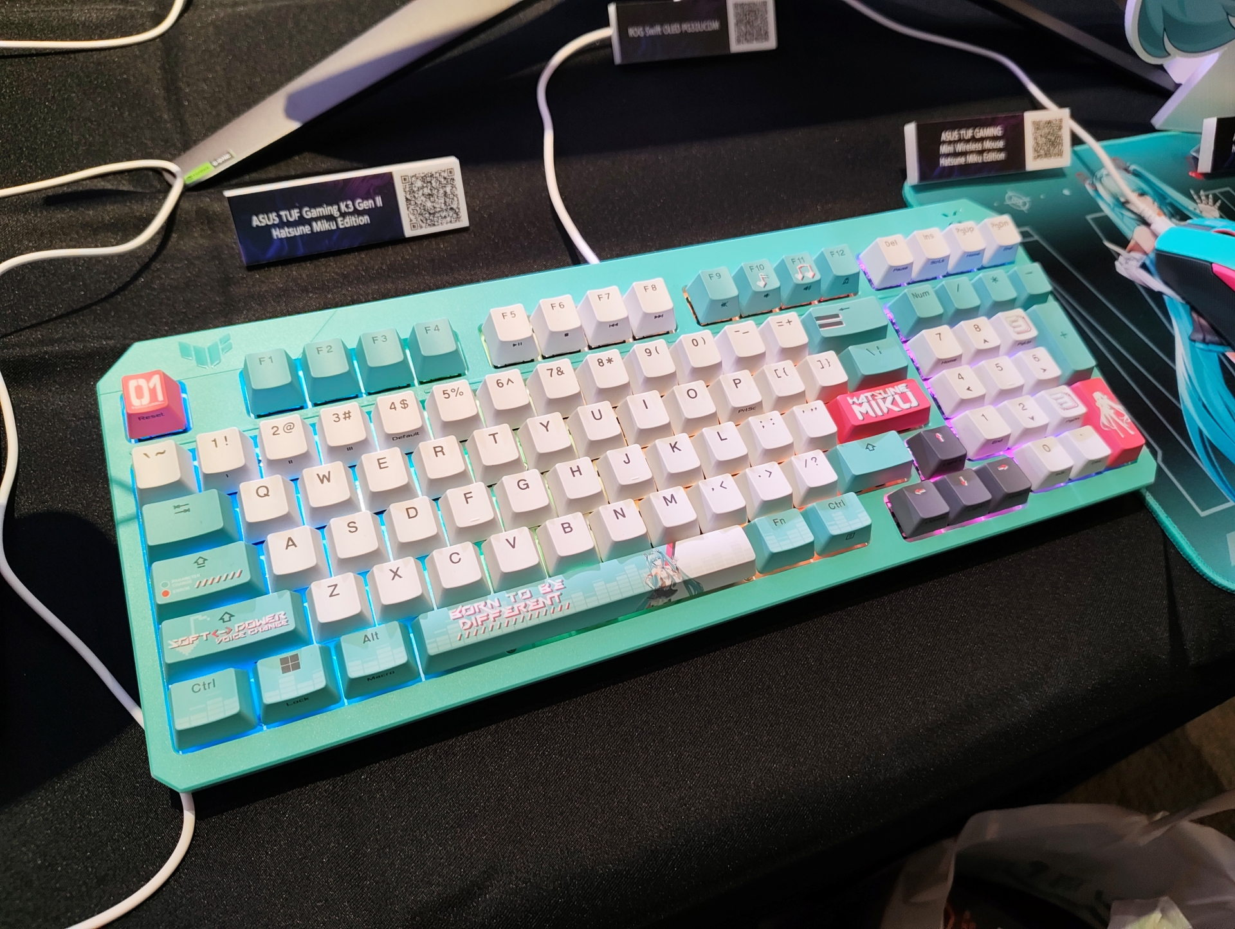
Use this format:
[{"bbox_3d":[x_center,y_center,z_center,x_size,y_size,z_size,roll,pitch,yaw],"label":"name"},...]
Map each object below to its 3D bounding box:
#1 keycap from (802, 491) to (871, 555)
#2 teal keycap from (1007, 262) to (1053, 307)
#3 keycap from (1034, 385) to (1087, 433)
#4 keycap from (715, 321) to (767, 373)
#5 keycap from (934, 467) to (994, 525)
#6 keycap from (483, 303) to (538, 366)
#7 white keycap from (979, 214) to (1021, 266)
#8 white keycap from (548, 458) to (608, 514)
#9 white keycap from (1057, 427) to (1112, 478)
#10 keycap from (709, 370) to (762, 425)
[{"bbox_3d":[0.081,0.021,0.311,0.023,0.010,0.018,-14,68,-17],"label":"keycap"},{"bbox_3d":[0.180,-0.078,0.377,0.018,0.012,0.018,-14,68,-17],"label":"teal keycap"},{"bbox_3d":[0.182,-0.022,0.352,0.018,0.010,0.018,-14,68,-17],"label":"keycap"},{"bbox_3d":[0.049,-0.045,0.336,0.018,0.013,0.018,-14,67,-17],"label":"keycap"},{"bbox_3d":[0.132,0.011,0.326,0.018,0.009,0.018,-14,69,-17],"label":"keycap"},{"bbox_3d":[-0.039,-0.049,0.320,0.018,0.012,0.018,-14,68,-17],"label":"keycap"},{"bbox_3d":[0.171,-0.101,0.386,0.018,0.013,0.018,-14,68,-17],"label":"white keycap"},{"bbox_3d":[-0.014,0.007,0.299,0.018,0.009,0.018,-14,68,-17],"label":"white keycap"},{"bbox_3d":[0.187,-0.006,0.345,0.018,0.009,0.018,-14,69,-17],"label":"white keycap"},{"bbox_3d":[0.046,-0.026,0.327,0.018,0.011,0.018,-14,67,-17],"label":"keycap"}]

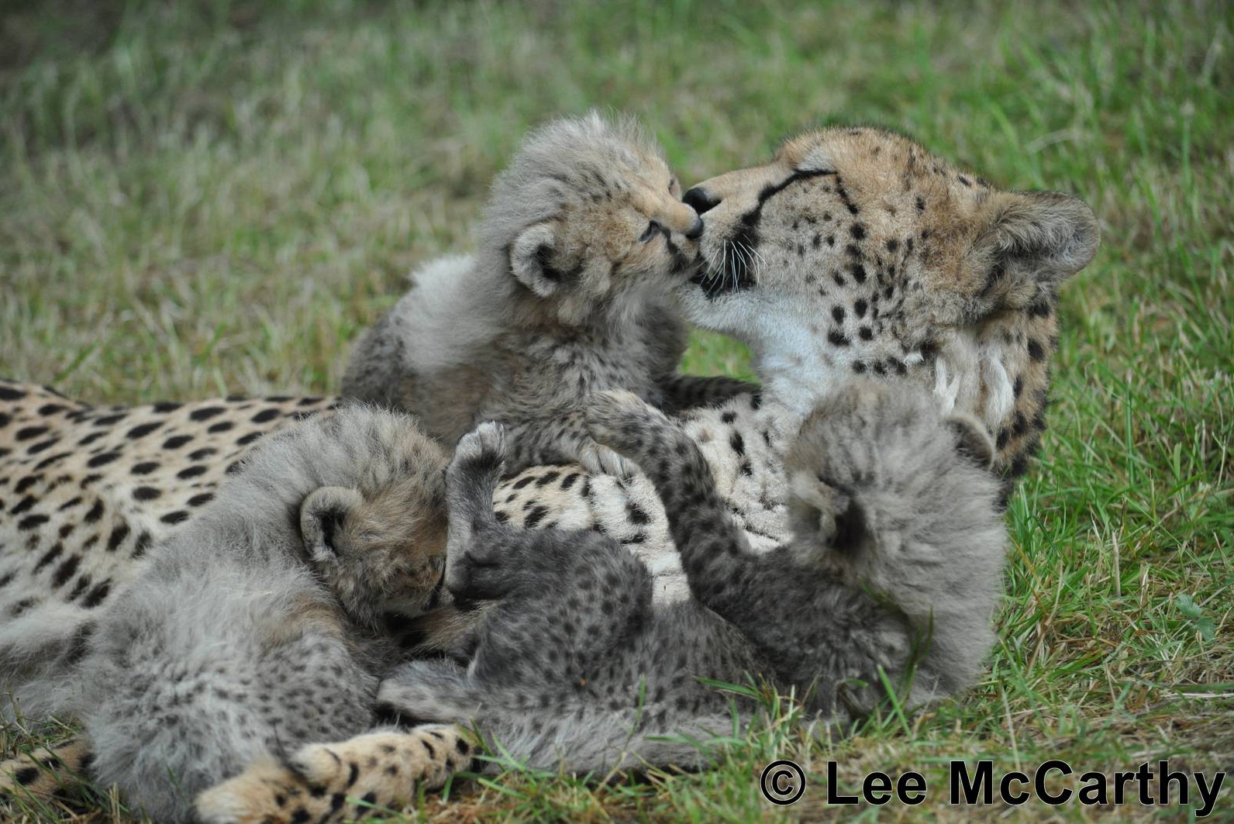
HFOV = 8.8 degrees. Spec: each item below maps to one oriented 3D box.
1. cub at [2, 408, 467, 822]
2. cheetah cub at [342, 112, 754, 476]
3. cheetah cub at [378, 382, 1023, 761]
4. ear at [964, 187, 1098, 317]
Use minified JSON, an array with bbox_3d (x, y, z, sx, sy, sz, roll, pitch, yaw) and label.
[{"bbox_3d":[-0.218,0.118,4.680,0.290,0.210,0.190,-9,14,-39],"label":"cub"},{"bbox_3d":[-0.053,-0.070,4.870,0.260,0.210,0.165,6,13,30],"label":"cheetah cub"},{"bbox_3d":[0.044,0.099,4.720,0.360,0.210,0.185,-8,-7,0],"label":"cheetah cub"},{"bbox_3d":[0.251,-0.095,4.830,0.080,0.072,0.045,-13,25,6],"label":"ear"}]

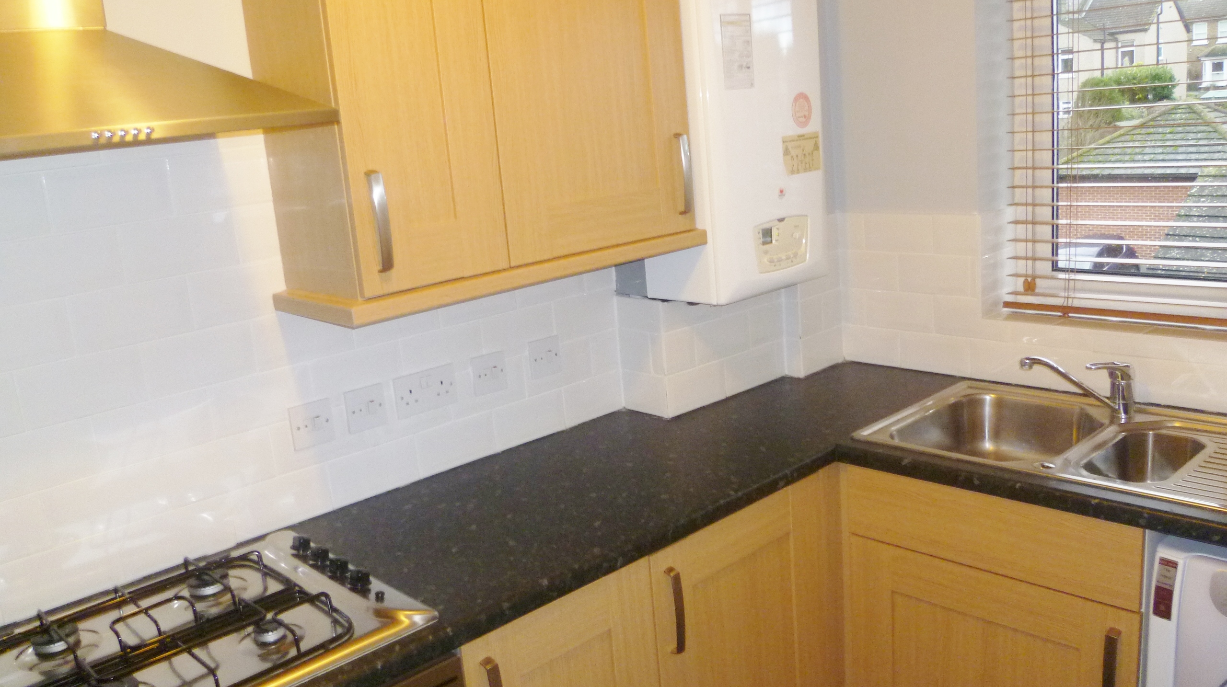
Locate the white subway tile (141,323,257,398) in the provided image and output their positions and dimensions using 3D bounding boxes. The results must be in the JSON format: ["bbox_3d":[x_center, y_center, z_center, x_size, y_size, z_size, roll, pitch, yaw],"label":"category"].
[{"bbox_3d":[-0.727,0.027,1.746,0.200,0.100,0.009,-16,17,-40],"label":"white subway tile"}]

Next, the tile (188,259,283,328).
[{"bbox_3d":[-0.664,-0.092,1.787,0.200,0.100,0.009,-16,17,-40],"label":"tile"}]

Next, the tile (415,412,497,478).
[{"bbox_3d":[-0.342,0.217,2.159,0.198,0.100,0.009,-16,17,-39],"label":"tile"}]

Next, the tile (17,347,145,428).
[{"bbox_3d":[-0.883,0.071,1.653,0.200,0.100,0.009,-16,17,-40],"label":"tile"}]

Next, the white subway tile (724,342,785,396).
[{"bbox_3d":[0.363,0.064,2.577,0.210,0.100,0.009,-16,17,-40],"label":"white subway tile"}]

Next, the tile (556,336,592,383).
[{"bbox_3d":[-0.128,0.054,2.307,0.200,0.100,0.009,-16,17,-40],"label":"tile"}]

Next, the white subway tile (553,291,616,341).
[{"bbox_3d":[-0.069,-0.065,2.358,0.186,0.100,0.009,-16,17,-39],"label":"white subway tile"}]

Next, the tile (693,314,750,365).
[{"bbox_3d":[0.270,-0.013,2.446,0.198,0.100,0.009,-16,17,-39],"label":"tile"}]

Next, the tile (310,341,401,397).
[{"bbox_3d":[-0.503,0.062,1.960,0.200,0.100,0.009,-16,17,-40],"label":"tile"}]

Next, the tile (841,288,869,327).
[{"bbox_3d":[0.649,-0.096,2.659,0.009,0.100,0.077,-16,17,-40],"label":"tile"}]

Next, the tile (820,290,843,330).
[{"bbox_3d":[0.583,-0.090,2.651,0.090,0.100,0.009,-16,17,-39],"label":"tile"}]

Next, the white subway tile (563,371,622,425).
[{"bbox_3d":[-0.050,0.133,2.445,0.189,0.096,0.009,-16,17,-40],"label":"white subway tile"}]

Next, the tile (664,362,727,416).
[{"bbox_3d":[0.206,0.107,2.455,0.213,0.097,0.009,-16,17,-40],"label":"tile"}]

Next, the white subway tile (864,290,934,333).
[{"bbox_3d":[0.752,-0.083,2.602,0.009,0.102,0.198,-16,17,-40],"label":"white subway tile"}]

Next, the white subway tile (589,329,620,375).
[{"bbox_3d":[-0.022,0.023,2.412,0.088,0.100,0.009,-16,17,-39],"label":"white subway tile"}]

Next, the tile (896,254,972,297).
[{"bbox_3d":[0.793,-0.169,2.453,0.009,0.100,0.198,-16,17,-39],"label":"tile"}]

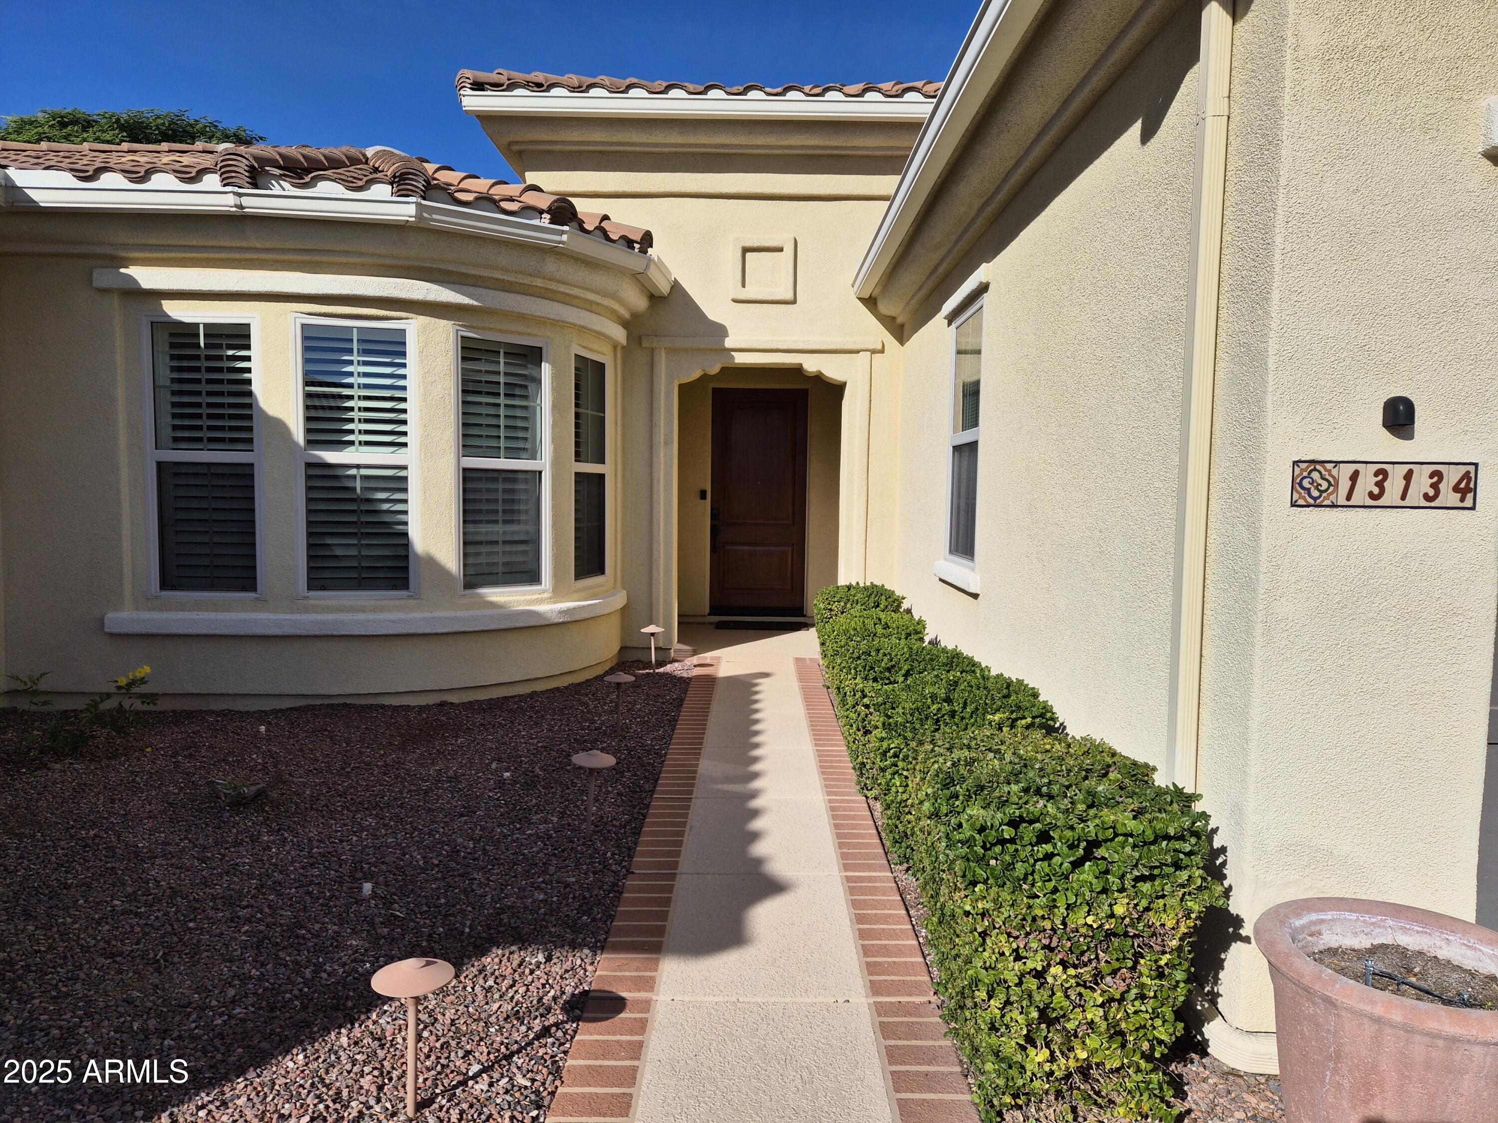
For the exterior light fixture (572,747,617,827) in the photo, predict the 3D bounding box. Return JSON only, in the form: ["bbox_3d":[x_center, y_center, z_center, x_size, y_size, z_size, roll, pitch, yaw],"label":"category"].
[{"bbox_3d":[-0.678,1.004,4.306,0.194,0.374,0.194,1,4,0],"label":"exterior light fixture"}]

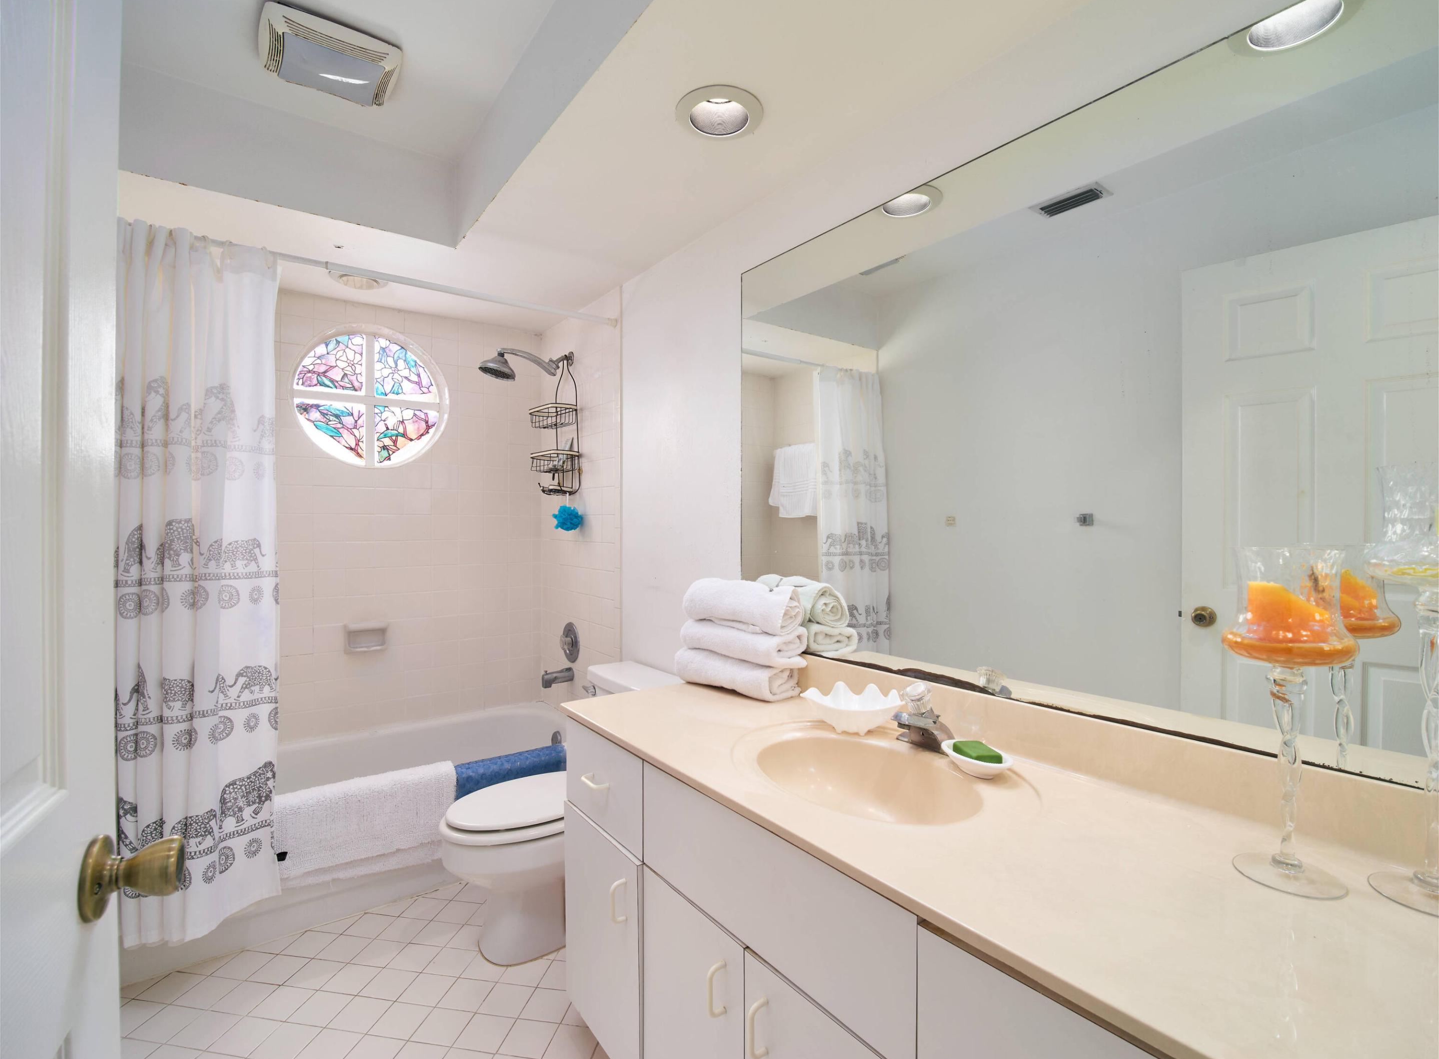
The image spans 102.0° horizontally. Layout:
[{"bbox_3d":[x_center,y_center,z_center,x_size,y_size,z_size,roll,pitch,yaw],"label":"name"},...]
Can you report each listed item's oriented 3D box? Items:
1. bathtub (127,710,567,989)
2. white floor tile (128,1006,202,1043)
[{"bbox_3d":[-1.379,1.078,2.247,1.575,0.424,0.713,0,0,-34],"label":"bathtub"},{"bbox_3d":[-1.436,1.290,1.516,0.117,0.010,0.105,0,1,12],"label":"white floor tile"}]

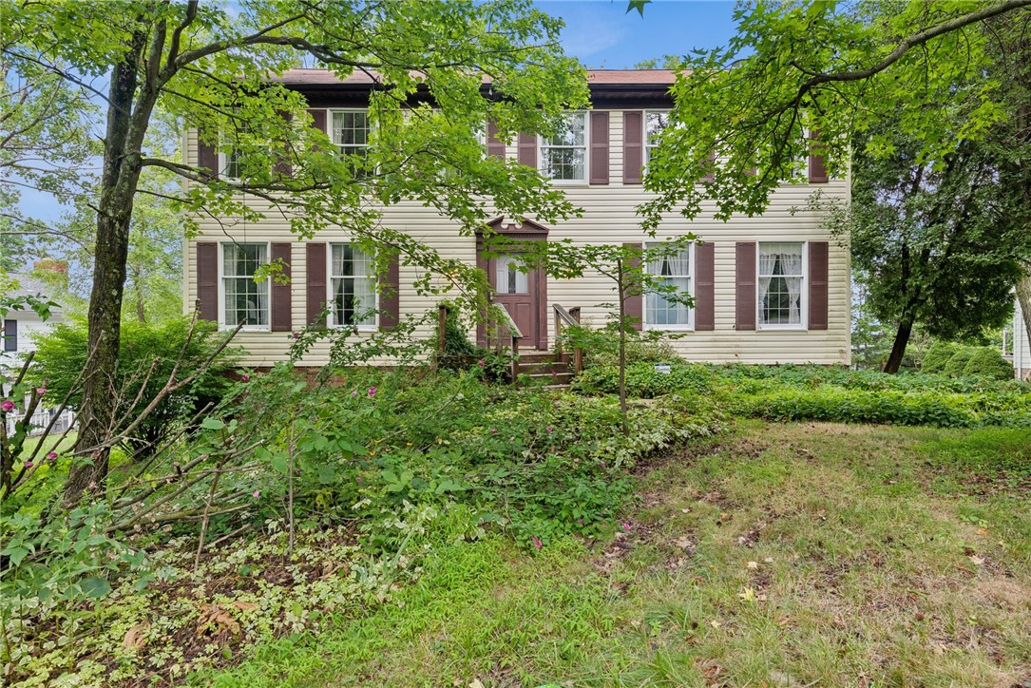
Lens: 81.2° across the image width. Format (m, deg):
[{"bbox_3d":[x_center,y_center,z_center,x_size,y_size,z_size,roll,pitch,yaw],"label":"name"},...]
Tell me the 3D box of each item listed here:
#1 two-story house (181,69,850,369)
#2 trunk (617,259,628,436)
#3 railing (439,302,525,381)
[{"bbox_3d":[0.020,-3.400,16.200,13.700,8.000,8.700,0,0,-1],"label":"two-story house"},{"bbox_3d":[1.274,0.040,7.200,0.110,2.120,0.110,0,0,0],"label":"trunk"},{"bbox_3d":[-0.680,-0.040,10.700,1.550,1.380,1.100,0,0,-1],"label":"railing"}]

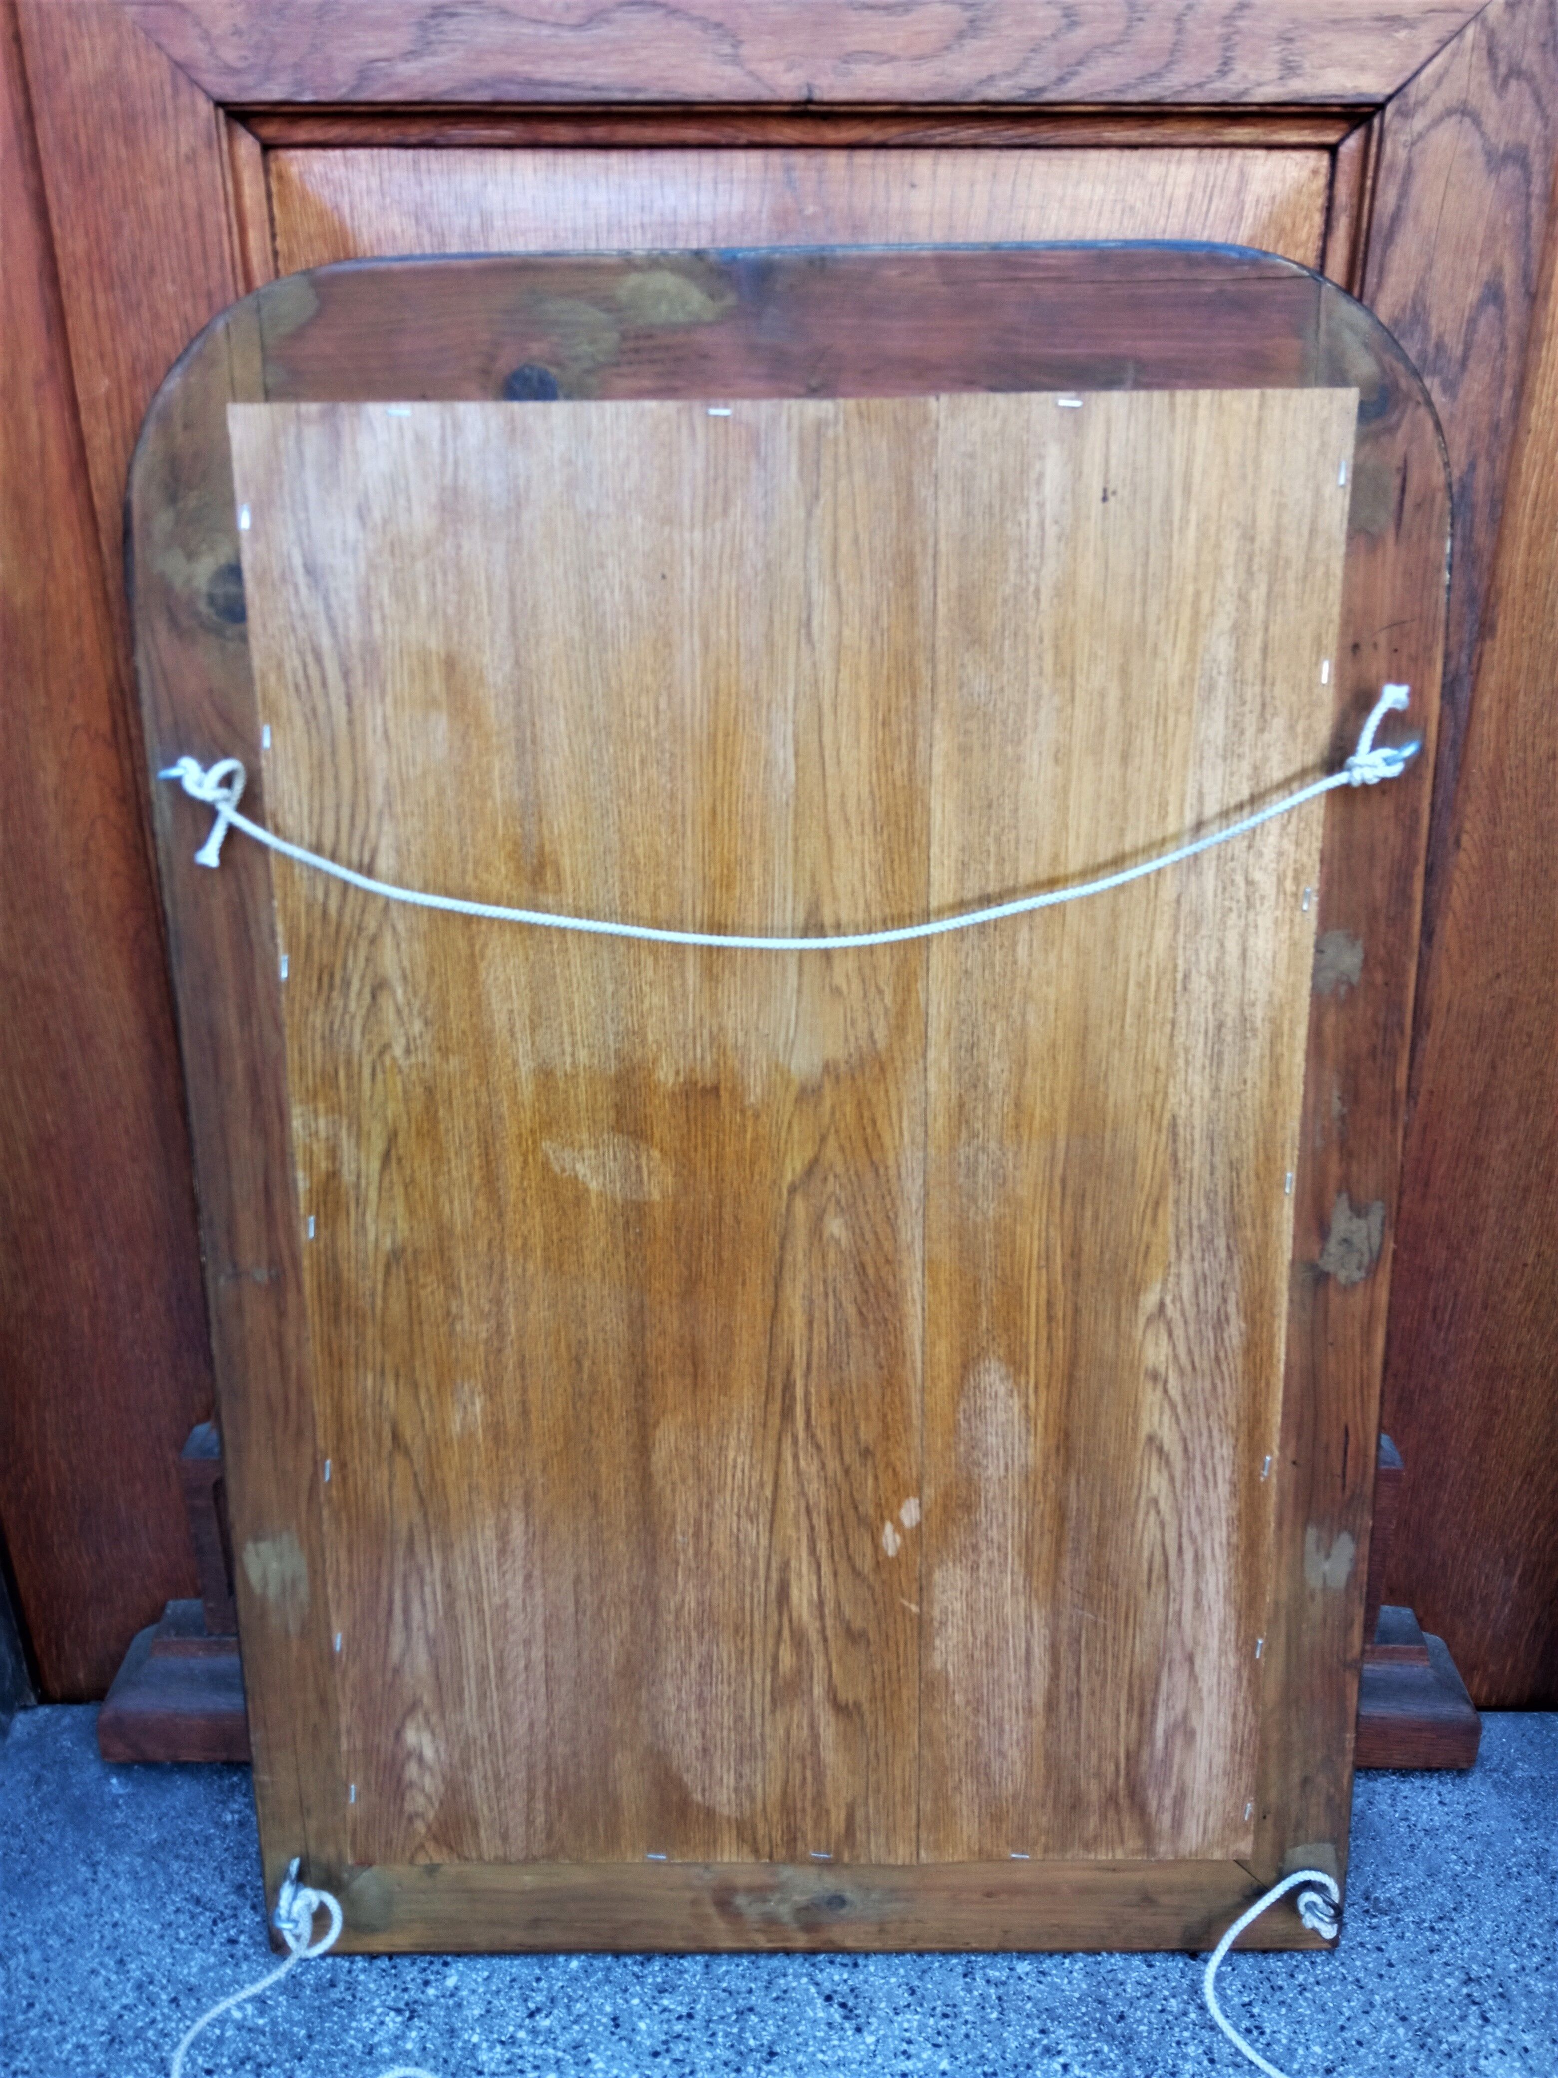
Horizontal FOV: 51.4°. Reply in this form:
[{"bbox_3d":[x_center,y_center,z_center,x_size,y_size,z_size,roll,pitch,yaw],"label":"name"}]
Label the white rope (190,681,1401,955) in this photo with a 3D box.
[{"bbox_3d":[0.003,-0.114,0.853,0.665,0.138,0.038,0,14,1],"label":"white rope"}]

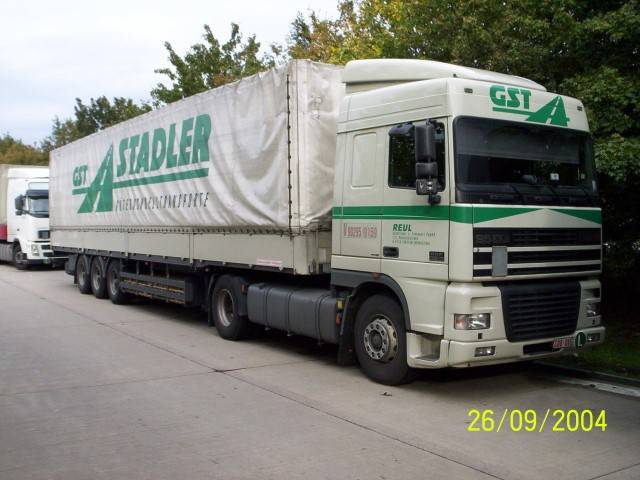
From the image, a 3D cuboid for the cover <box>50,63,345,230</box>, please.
[{"bbox_3d":[-3.066,-1.341,15.701,2.550,2.349,13.624,-1,2,-34],"label":"cover"}]

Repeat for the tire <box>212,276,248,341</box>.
[{"bbox_3d":[-1.355,1.077,11.280,0.310,1.033,1.033,-1,2,-34],"label":"tire"}]

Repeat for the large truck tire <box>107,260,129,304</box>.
[{"bbox_3d":[-4.579,0.968,16.211,0.385,1.040,1.040,-1,2,-34],"label":"large truck tire"}]

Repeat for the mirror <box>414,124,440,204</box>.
[{"bbox_3d":[1.085,-0.744,6.961,0.240,0.790,0.140,-1,2,-34],"label":"mirror"}]

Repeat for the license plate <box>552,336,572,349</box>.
[{"bbox_3d":[2.683,1.133,7.770,0.340,0.115,0.015,-1,2,-34],"label":"license plate"}]

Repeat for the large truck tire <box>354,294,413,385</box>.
[{"bbox_3d":[0.820,1.142,8.148,0.315,1.034,1.034,-1,2,-34],"label":"large truck tire"}]

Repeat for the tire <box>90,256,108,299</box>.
[{"bbox_3d":[-5.309,0.945,17.301,0.385,1.040,1.040,-1,2,-34],"label":"tire"}]

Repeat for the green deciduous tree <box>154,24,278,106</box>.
[{"bbox_3d":[-3.623,-3.148,24.424,5.800,8.866,5.800,-1,2,-34],"label":"green deciduous tree"}]

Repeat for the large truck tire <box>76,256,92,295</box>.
[{"bbox_3d":[-6.040,0.922,18.391,0.385,1.040,1.040,-1,2,-34],"label":"large truck tire"}]

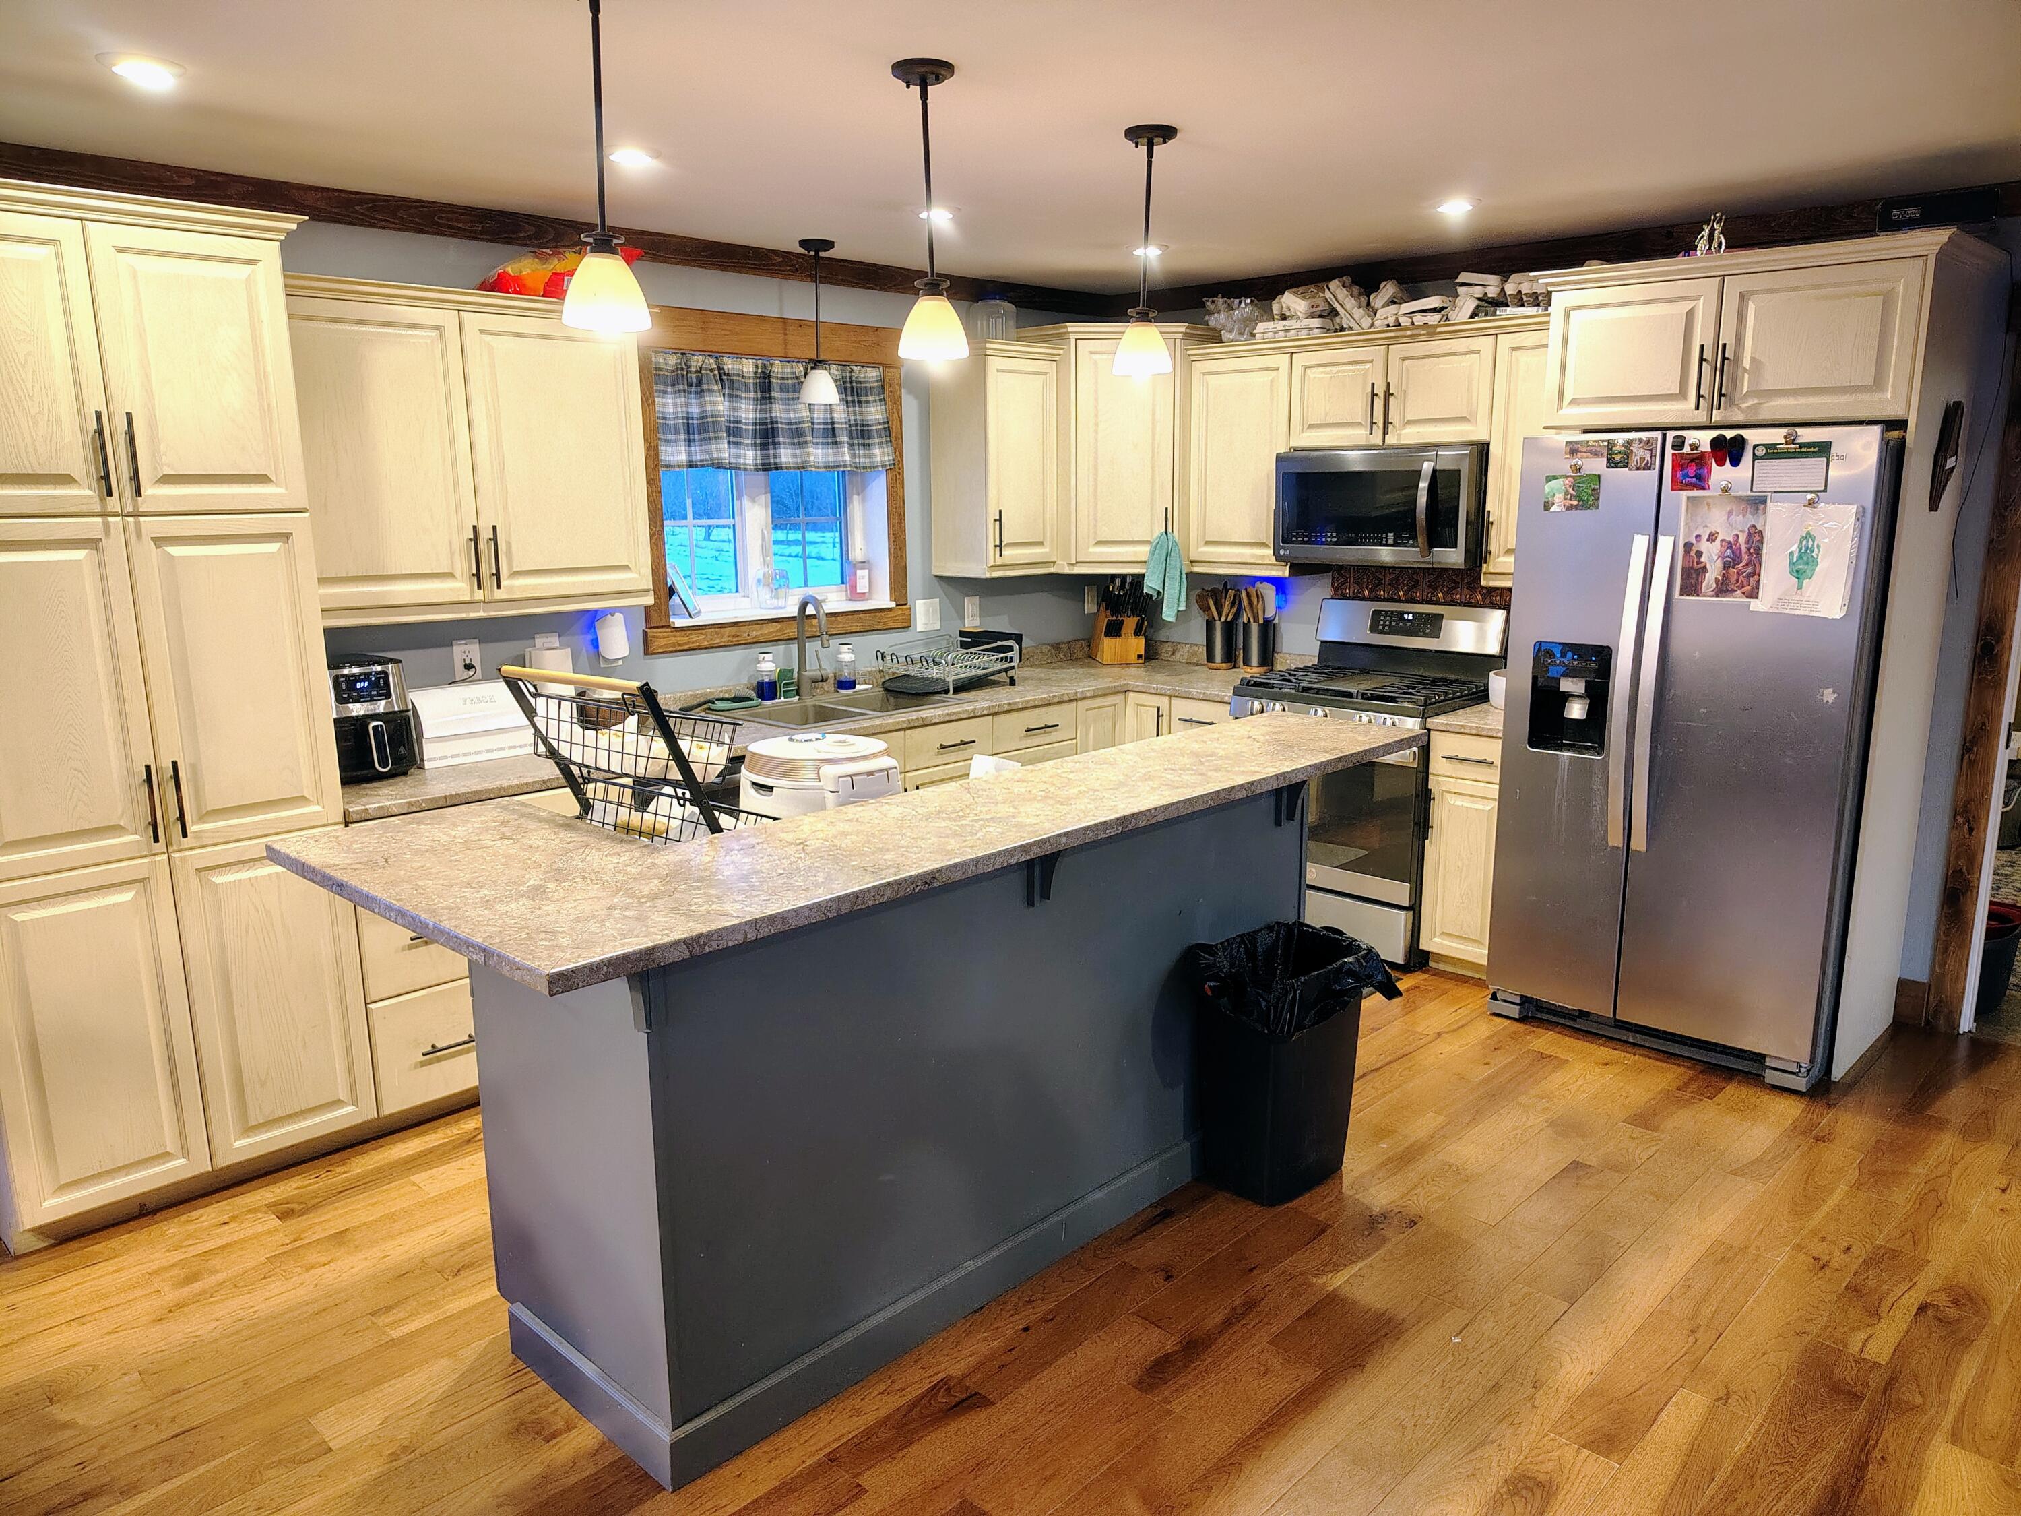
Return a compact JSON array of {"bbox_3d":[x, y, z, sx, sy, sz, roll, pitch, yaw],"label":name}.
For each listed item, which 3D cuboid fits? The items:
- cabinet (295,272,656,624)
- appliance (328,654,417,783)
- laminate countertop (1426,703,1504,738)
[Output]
[{"bbox_3d":[-1.563,-0.835,3.920,0.369,0.862,1.107,10,15,42],"label":"cabinet"},{"bbox_3d":[-1.766,-0.112,3.748,0.355,0.310,0.270,10,15,42],"label":"appliance"},{"bbox_3d":[1.695,-0.131,4.692,0.315,0.038,0.615,10,15,43],"label":"laminate countertop"}]

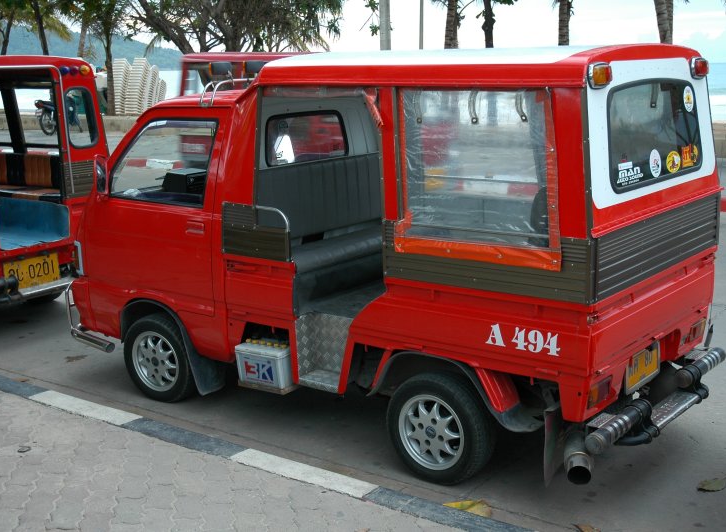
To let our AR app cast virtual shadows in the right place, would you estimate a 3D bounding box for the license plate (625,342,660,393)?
[{"bbox_3d":[1.211,0.445,4.123,0.015,0.155,0.370,8,15,36],"label":"license plate"}]

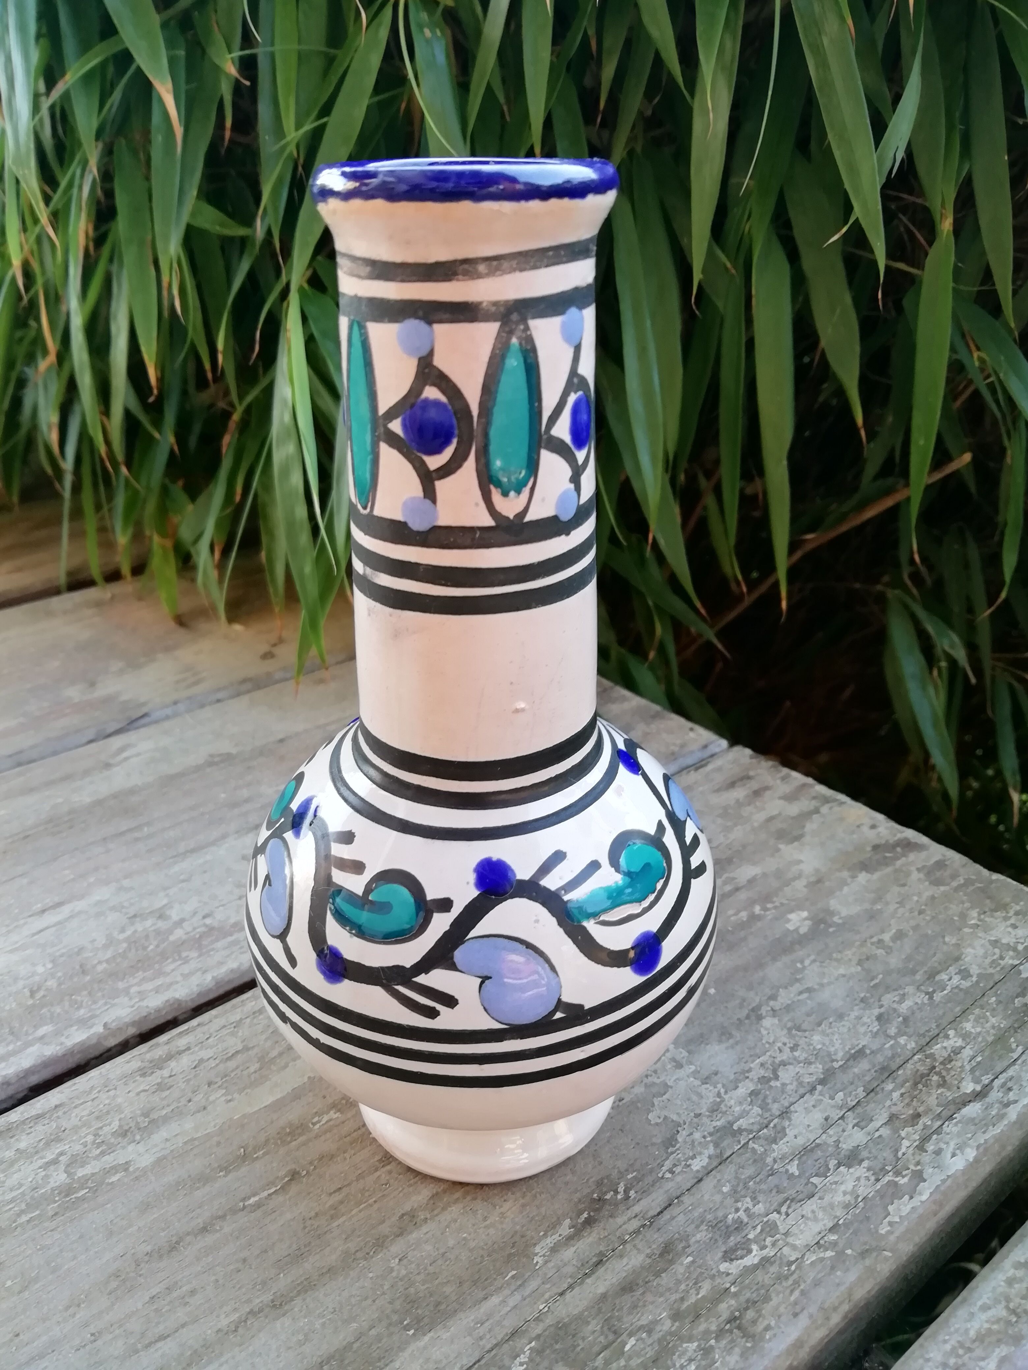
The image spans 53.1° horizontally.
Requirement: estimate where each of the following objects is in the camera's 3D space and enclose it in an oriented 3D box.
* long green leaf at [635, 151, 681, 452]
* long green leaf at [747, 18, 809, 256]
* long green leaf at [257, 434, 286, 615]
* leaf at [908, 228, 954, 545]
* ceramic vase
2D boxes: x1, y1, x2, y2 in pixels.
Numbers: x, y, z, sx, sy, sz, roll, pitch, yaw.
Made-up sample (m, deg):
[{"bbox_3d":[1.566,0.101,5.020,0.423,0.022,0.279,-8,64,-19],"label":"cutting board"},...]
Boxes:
[{"bbox_3d":[0.062,-0.153,0.426,0.016,0.121,0.009,-2,28,10],"label":"long green leaf"},{"bbox_3d":[0.094,-0.201,0.381,0.017,0.080,0.009,7,29,10],"label":"long green leaf"},{"bbox_3d":[-0.106,-0.069,0.454,0.012,0.083,0.009,-4,29,-14],"label":"long green leaf"},{"bbox_3d":[0.140,-0.098,0.350,0.013,0.109,0.009,6,29,21],"label":"leaf"},{"bbox_3d":[-0.007,0.006,0.195,0.096,0.188,0.096,0,27,0],"label":"ceramic vase"}]

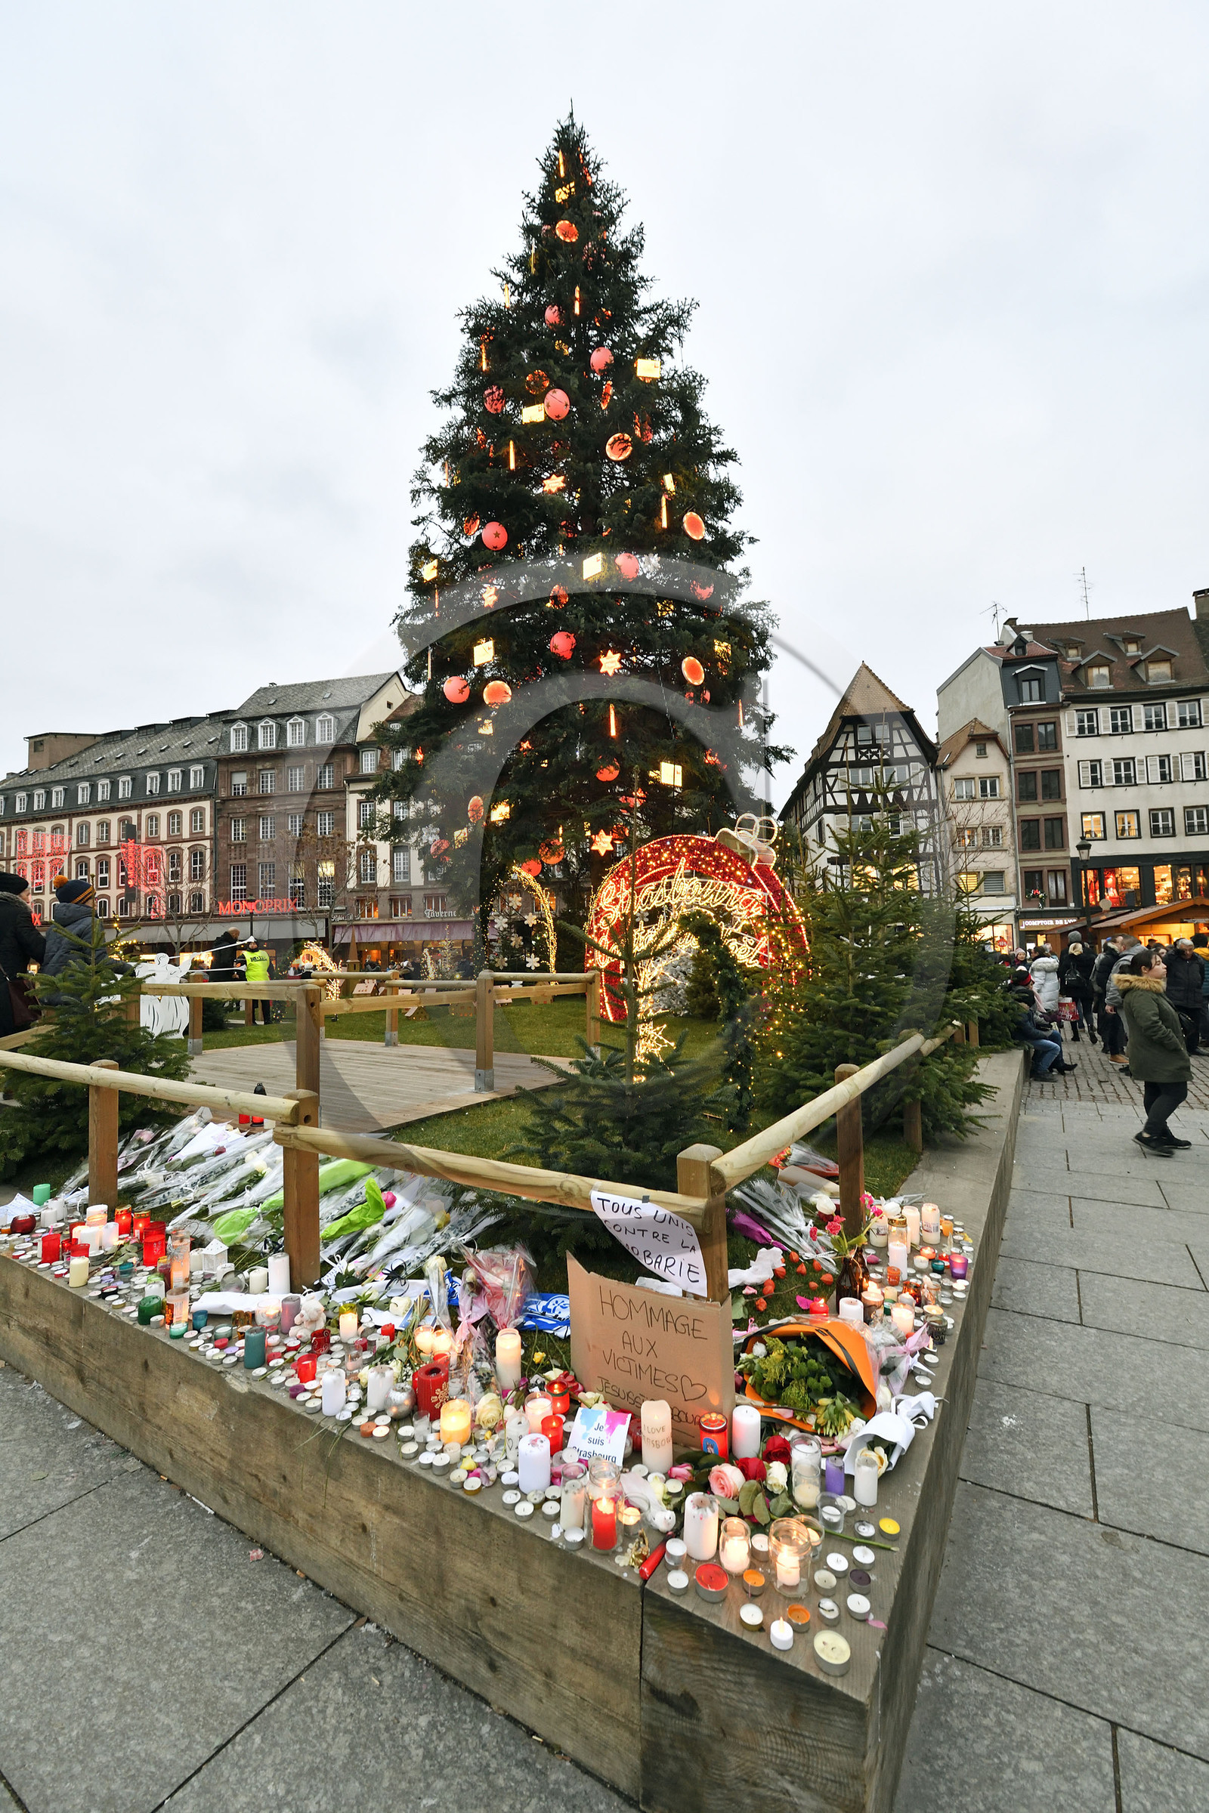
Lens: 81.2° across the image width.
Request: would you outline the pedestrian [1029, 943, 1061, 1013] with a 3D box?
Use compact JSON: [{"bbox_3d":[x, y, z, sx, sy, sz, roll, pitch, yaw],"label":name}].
[{"bbox_3d":[7.376,1.449,11.800,0.490,1.640,0.360,-1,-3,-3],"label":"pedestrian"}]

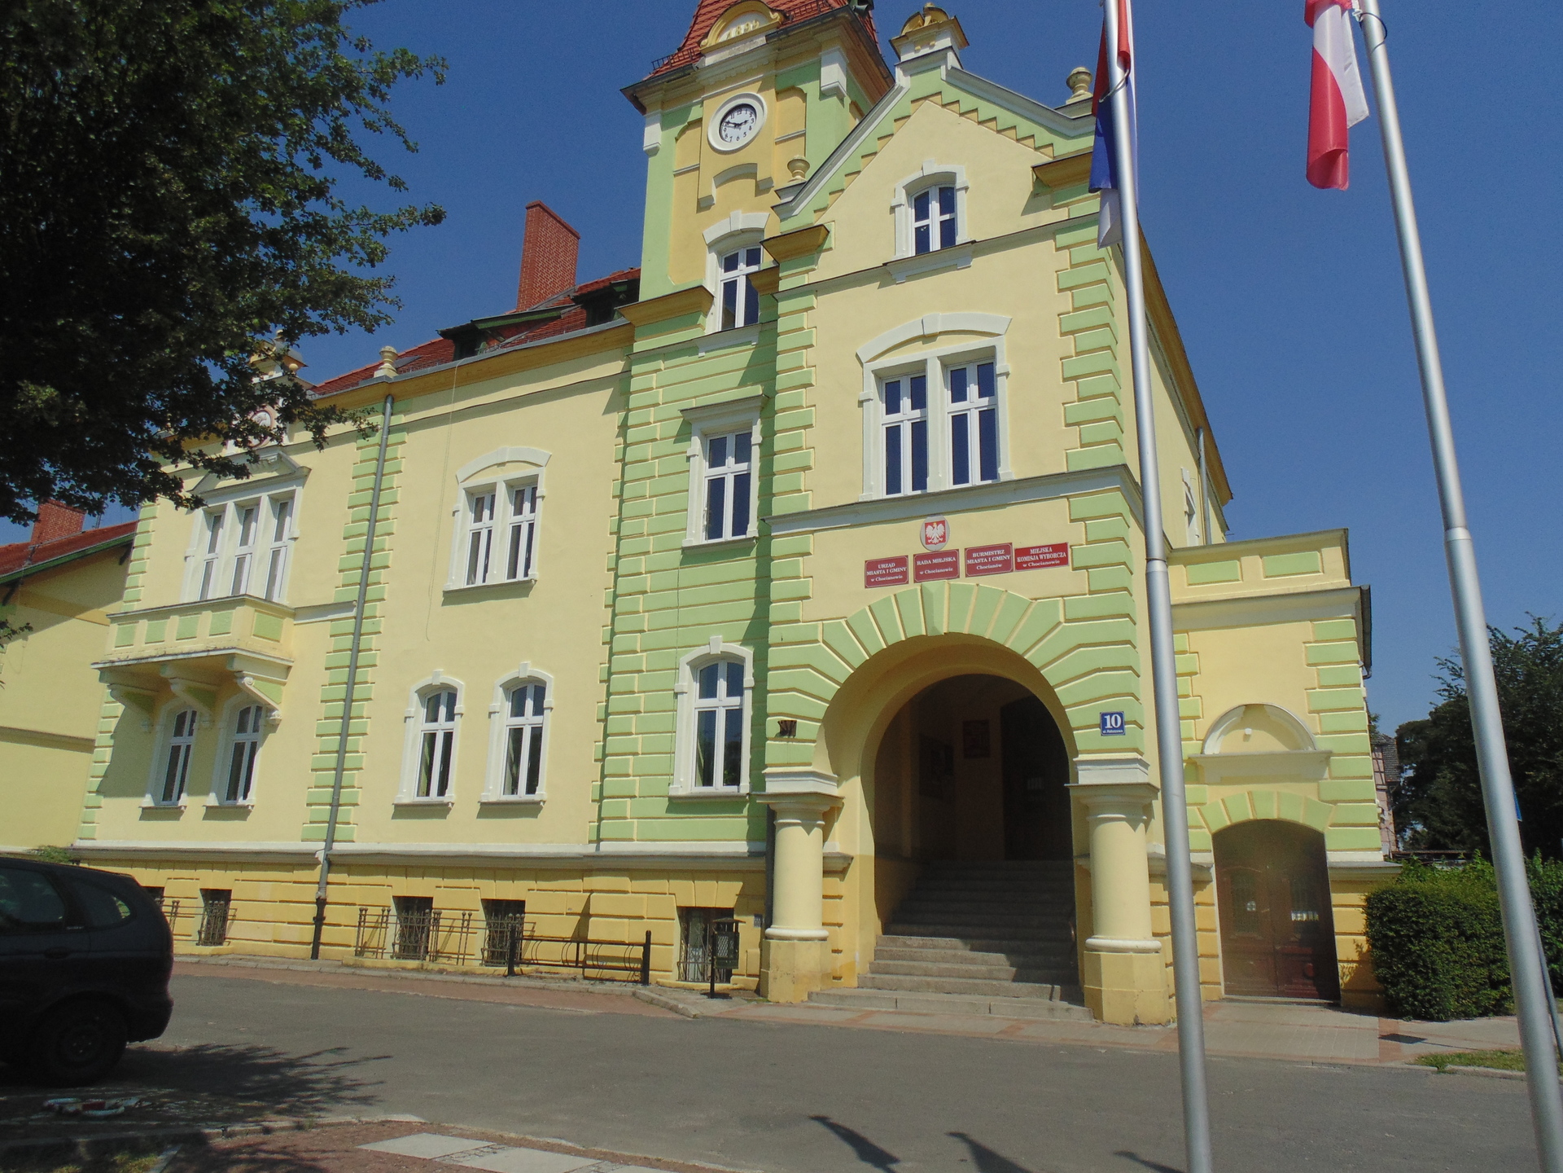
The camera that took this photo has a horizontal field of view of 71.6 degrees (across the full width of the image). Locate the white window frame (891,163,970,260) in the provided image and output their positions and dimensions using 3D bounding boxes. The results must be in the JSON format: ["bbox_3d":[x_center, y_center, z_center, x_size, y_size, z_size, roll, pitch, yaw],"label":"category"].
[{"bbox_3d":[2.481,-6.233,17.937,1.357,1.726,0.250,-7,-18,27],"label":"white window frame"}]

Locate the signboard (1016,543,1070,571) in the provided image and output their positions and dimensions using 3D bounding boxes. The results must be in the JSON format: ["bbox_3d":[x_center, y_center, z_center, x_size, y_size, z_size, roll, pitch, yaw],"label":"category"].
[{"bbox_3d":[3.715,-0.417,15.465,0.756,0.334,0.030,-7,-18,27],"label":"signboard"}]

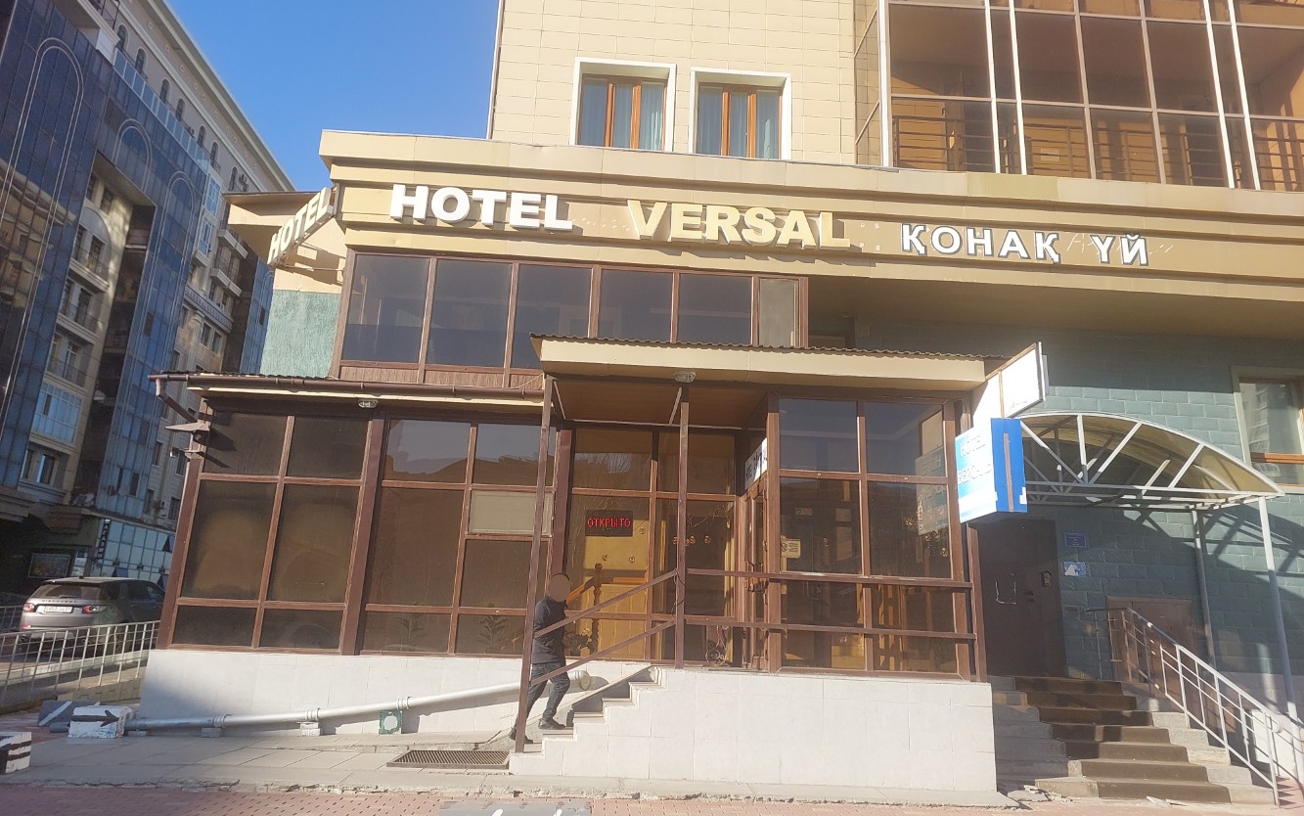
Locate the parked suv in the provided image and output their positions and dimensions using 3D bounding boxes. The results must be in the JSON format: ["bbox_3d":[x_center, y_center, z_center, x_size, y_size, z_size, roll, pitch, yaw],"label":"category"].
[{"bbox_3d":[-12.985,5.019,20.837,1.950,1.720,4.550,3,-15,-4],"label":"parked suv"}]

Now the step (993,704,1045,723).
[{"bbox_3d":[4.054,3.486,9.922,0.720,0.155,0.310,3,-15,-2],"label":"step"}]

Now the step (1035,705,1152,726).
[{"bbox_3d":[5.485,3.861,10.846,1.440,0.165,0.300,3,-15,-2],"label":"step"}]

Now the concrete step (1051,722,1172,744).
[{"bbox_3d":[5.009,3.607,9.631,1.420,0.155,0.310,3,-15,-2],"label":"concrete step"}]

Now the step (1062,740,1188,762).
[{"bbox_3d":[5.017,3.678,9.307,1.420,0.155,0.310,3,-15,-2],"label":"step"}]

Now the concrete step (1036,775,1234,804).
[{"bbox_3d":[4.752,3.807,8.651,2.040,0.155,0.310,3,-15,-2],"label":"concrete step"}]

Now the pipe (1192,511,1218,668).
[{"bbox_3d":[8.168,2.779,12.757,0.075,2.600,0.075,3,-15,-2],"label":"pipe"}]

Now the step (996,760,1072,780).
[{"bbox_3d":[4.177,4.040,9.789,0.980,0.165,0.300,3,-15,-2],"label":"step"}]

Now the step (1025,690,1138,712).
[{"bbox_3d":[5.471,3.777,11.180,1.450,0.166,0.300,3,-15,-2],"label":"step"}]

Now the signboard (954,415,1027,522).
[{"bbox_3d":[3.563,0.686,9.155,0.310,0.970,0.910,3,-15,-2],"label":"signboard"}]

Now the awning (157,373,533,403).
[{"bbox_3d":[-3.628,-0.205,10.786,4.800,0.320,0.720,3,-15,-3],"label":"awning"}]

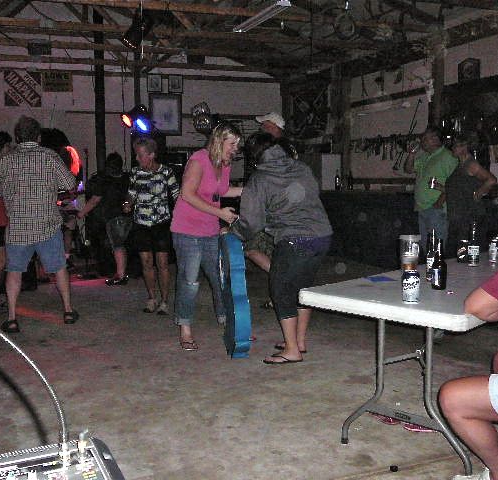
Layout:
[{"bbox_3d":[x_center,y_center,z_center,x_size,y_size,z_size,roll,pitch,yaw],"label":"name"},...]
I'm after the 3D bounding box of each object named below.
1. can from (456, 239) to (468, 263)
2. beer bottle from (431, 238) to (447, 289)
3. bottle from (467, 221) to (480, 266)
[{"bbox_3d":[1.221,0.066,3.715,0.066,0.122,0.066,0,5,0],"label":"can"},{"bbox_3d":[0.809,0.102,2.742,0.063,0.217,0.063,0,5,0],"label":"beer bottle"},{"bbox_3d":[1.237,0.023,3.546,0.062,0.235,0.062,0,5,0],"label":"bottle"}]

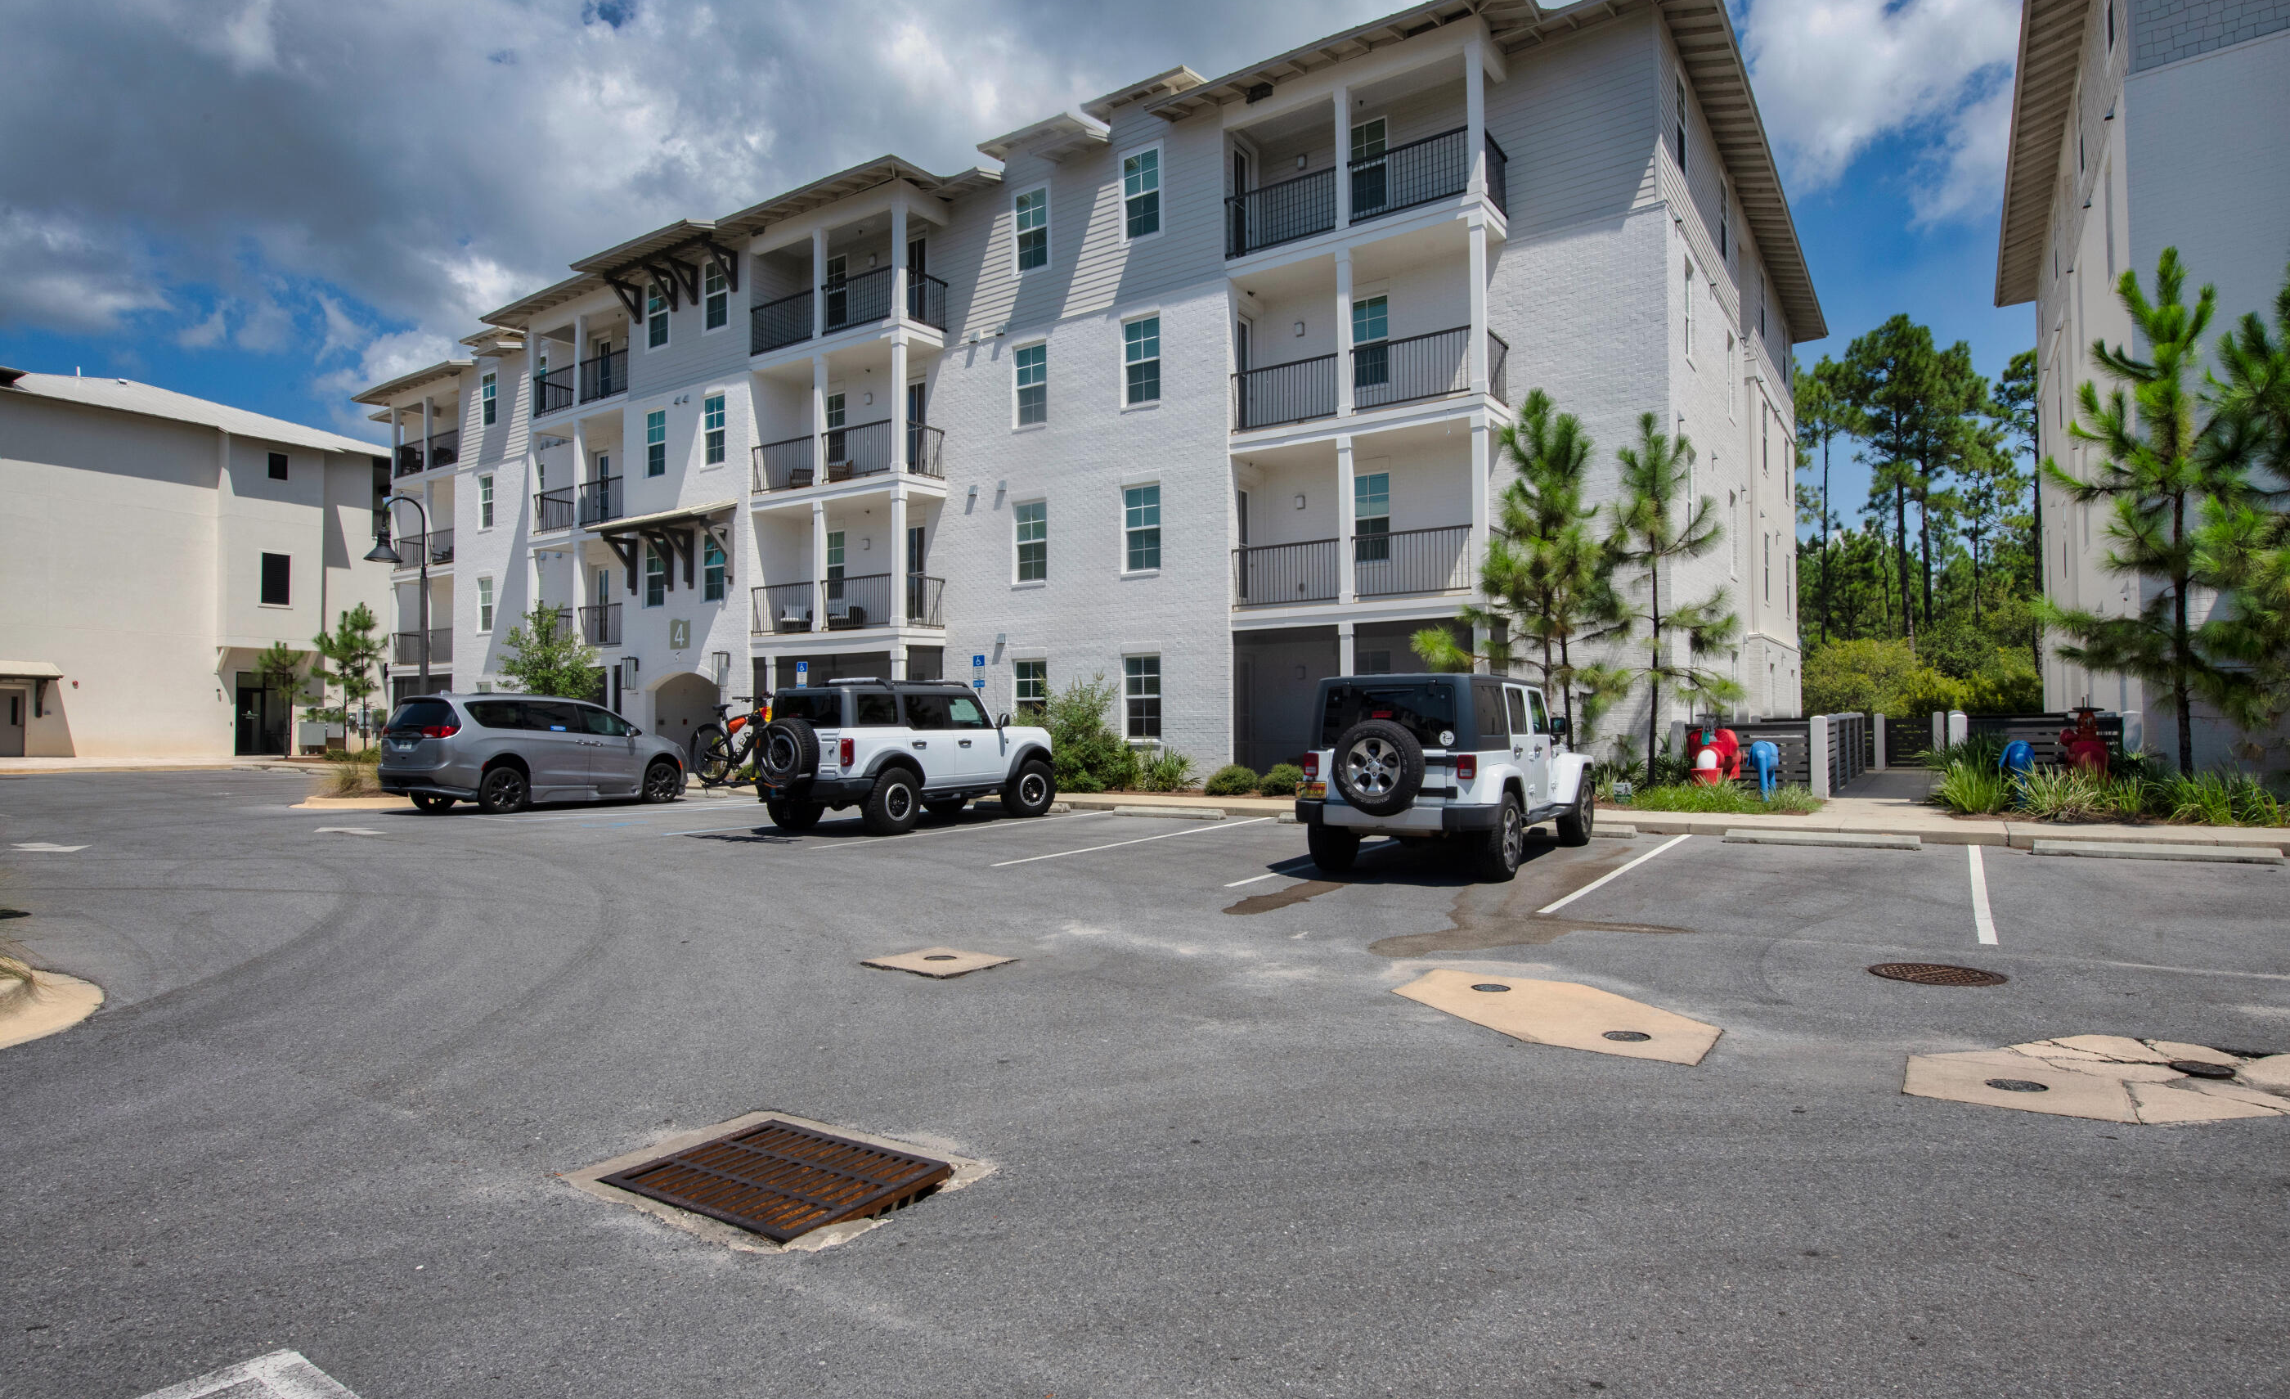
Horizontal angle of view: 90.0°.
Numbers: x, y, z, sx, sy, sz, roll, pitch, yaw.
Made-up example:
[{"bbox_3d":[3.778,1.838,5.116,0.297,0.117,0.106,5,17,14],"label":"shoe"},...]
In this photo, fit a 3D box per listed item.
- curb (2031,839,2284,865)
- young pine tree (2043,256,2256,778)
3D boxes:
[{"bbox_3d":[9.430,1.430,10.730,1.830,0.130,0.170,-1,-1,32],"label":"curb"},{"bbox_3d":[11.507,-1.897,12.952,1.950,6.400,1.950,-1,-1,35],"label":"young pine tree"}]

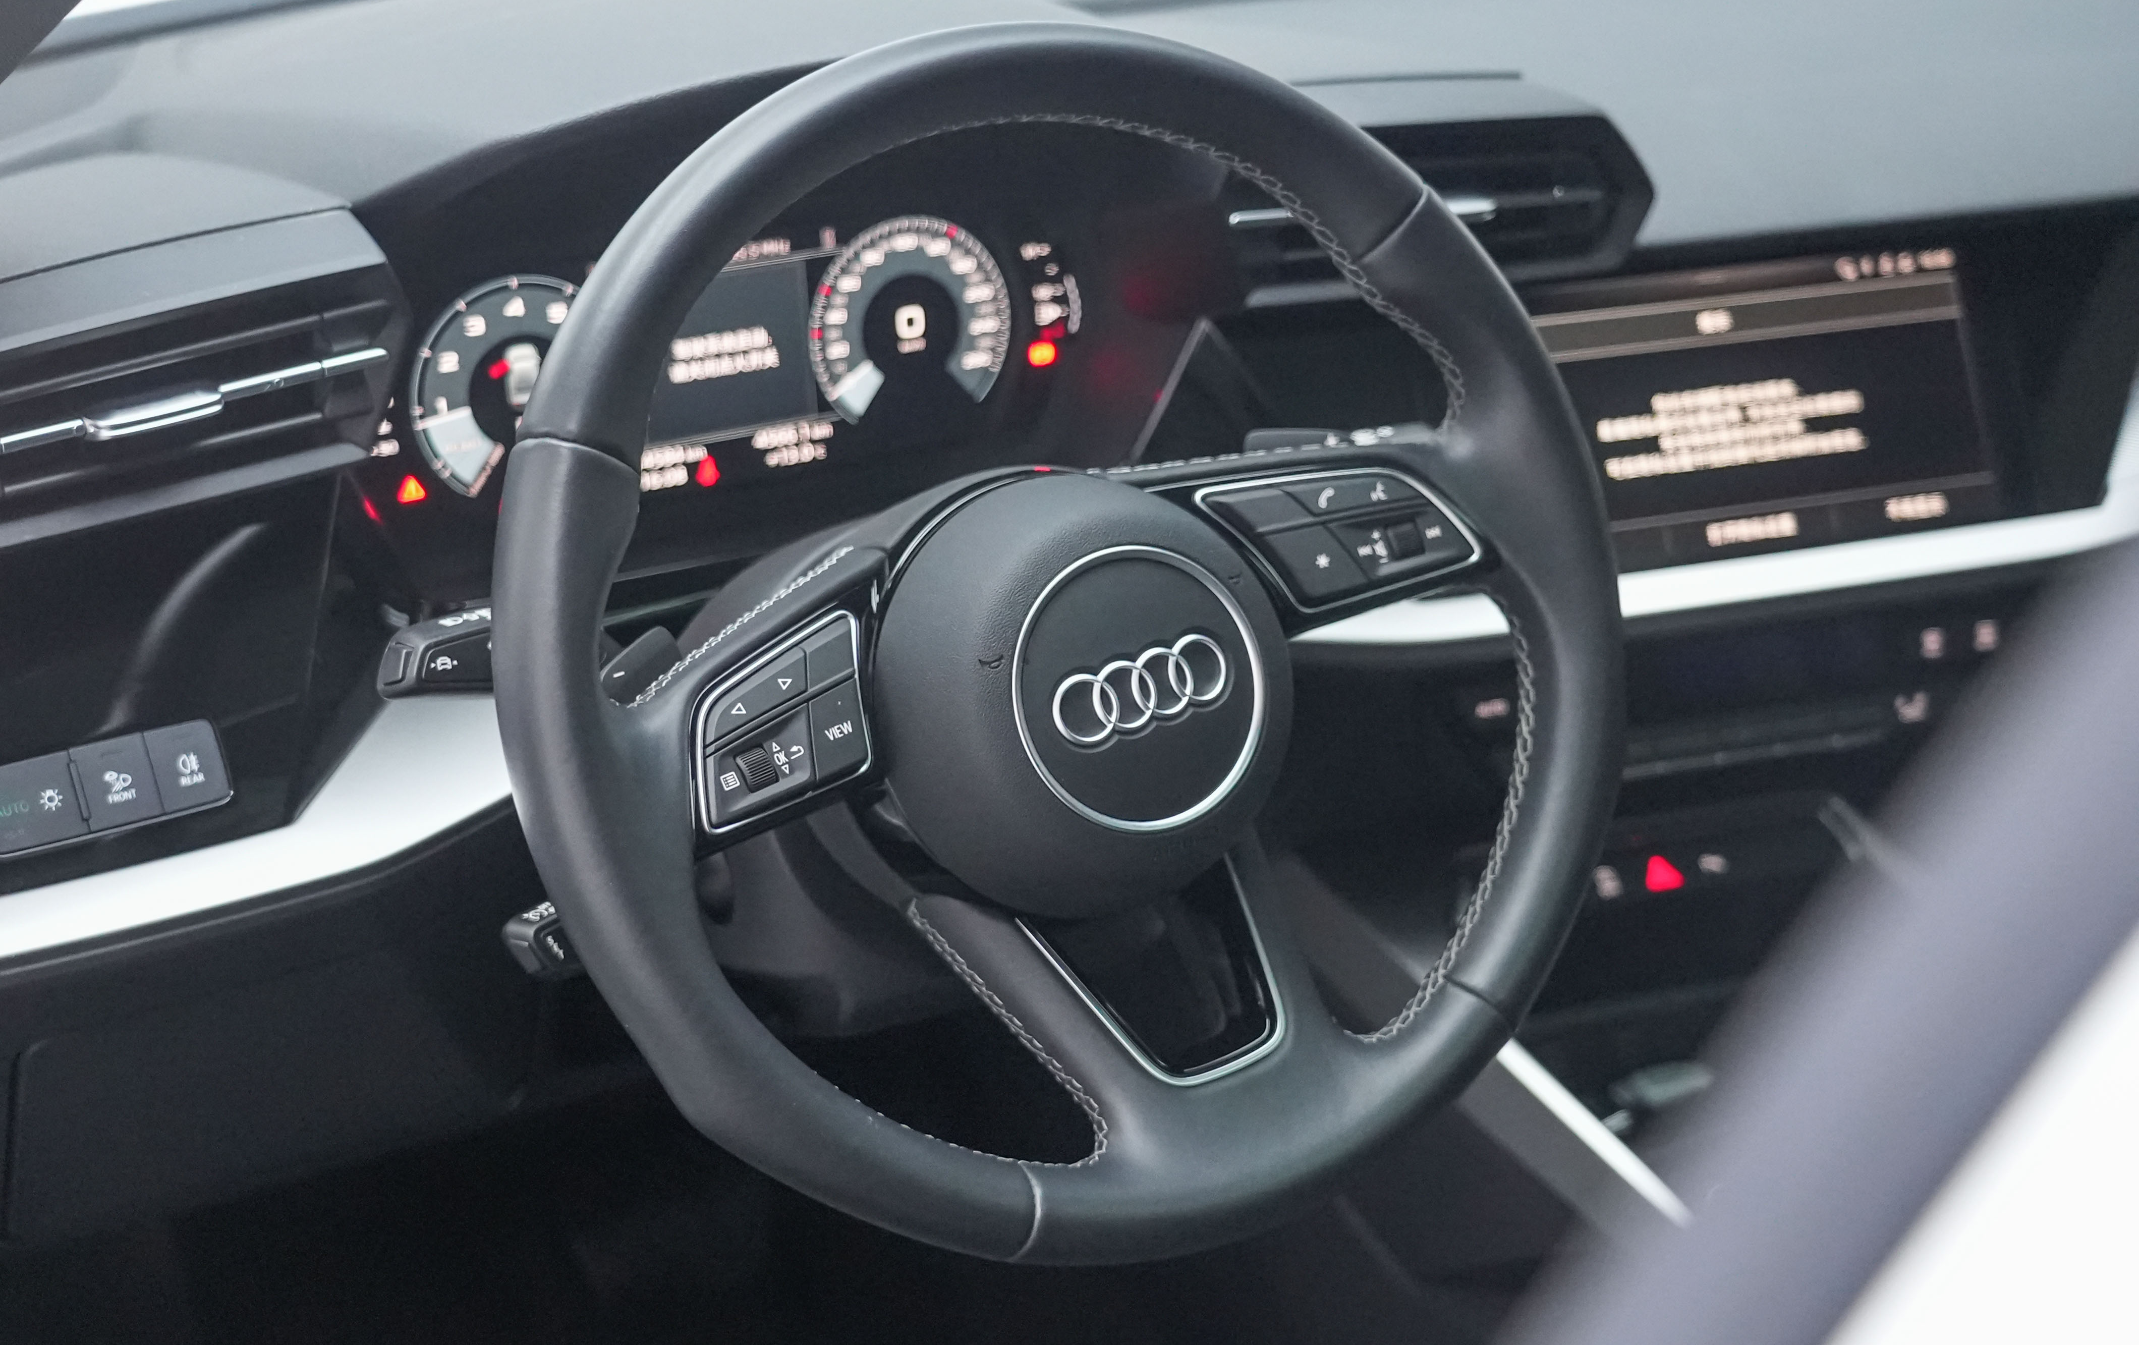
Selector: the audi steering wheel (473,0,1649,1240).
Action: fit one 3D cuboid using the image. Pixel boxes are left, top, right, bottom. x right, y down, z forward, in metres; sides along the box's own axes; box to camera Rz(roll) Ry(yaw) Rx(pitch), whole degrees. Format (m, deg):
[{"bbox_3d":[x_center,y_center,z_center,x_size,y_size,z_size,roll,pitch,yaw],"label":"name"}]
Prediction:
[{"bbox_3d":[-0.001,-0.009,0.944,0.370,0.370,0.095,-19,5,-26],"label":"audi steering wheel"}]

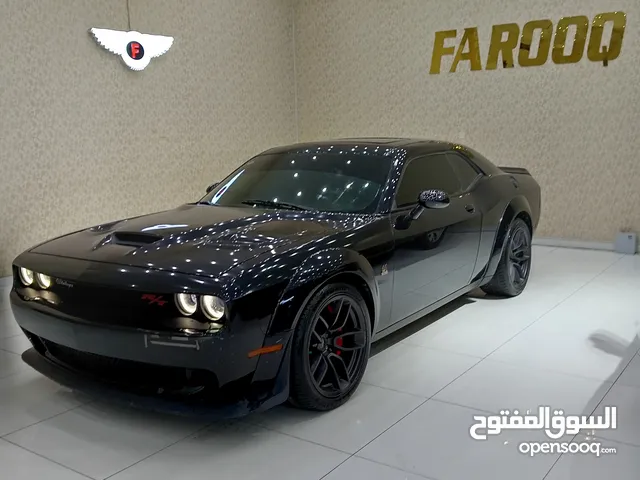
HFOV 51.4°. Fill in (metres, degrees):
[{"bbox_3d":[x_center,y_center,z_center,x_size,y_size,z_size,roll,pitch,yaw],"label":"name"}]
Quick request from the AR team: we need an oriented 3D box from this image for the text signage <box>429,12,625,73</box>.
[{"bbox_3d":[2.432,-2.332,8.088,2.386,0.581,0.050,5,12,35],"label":"text signage"}]

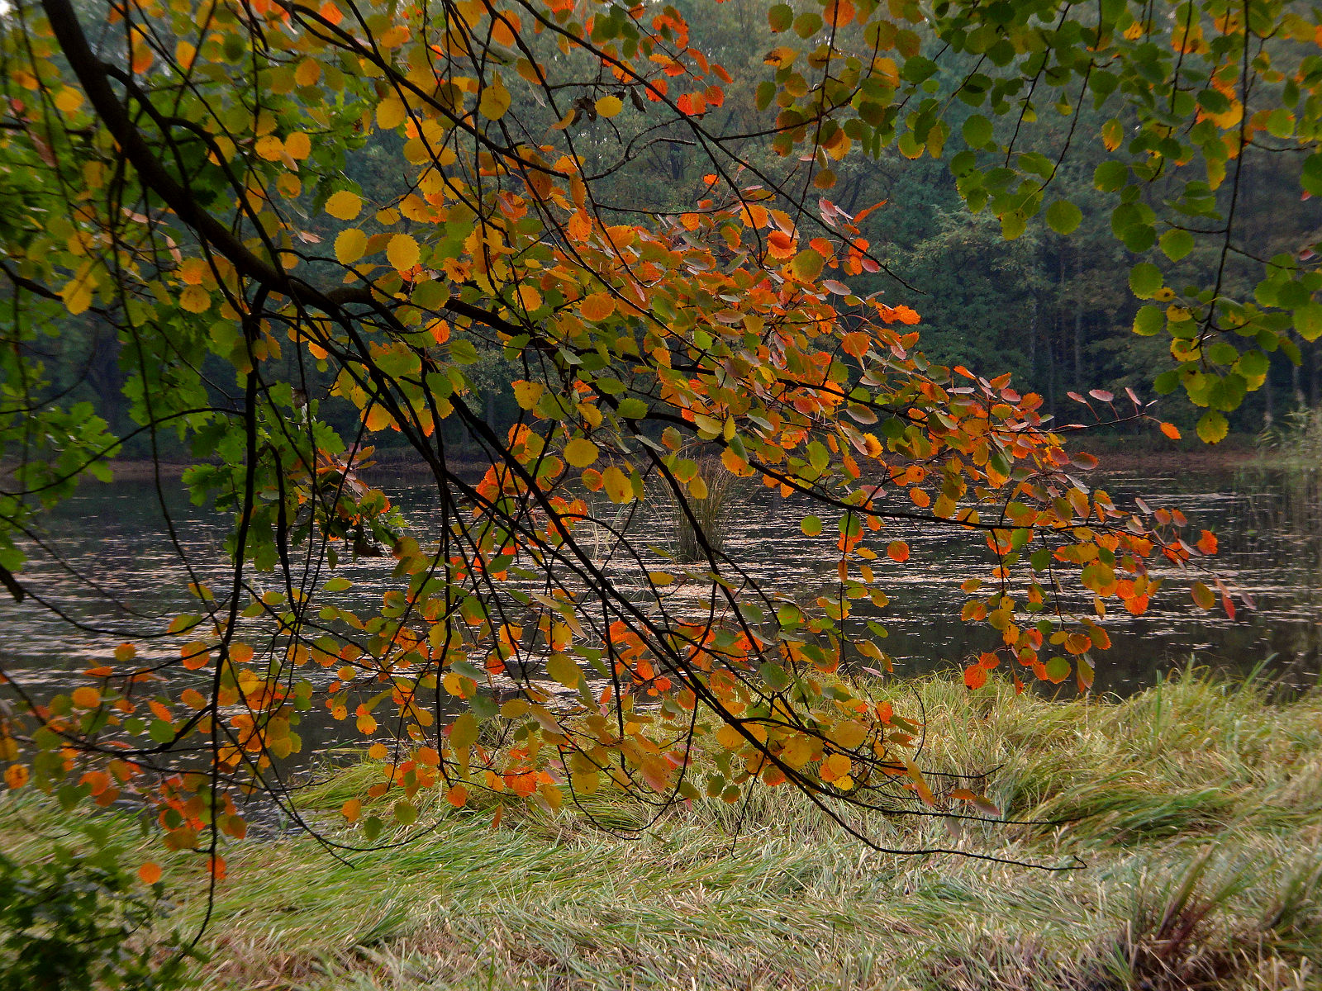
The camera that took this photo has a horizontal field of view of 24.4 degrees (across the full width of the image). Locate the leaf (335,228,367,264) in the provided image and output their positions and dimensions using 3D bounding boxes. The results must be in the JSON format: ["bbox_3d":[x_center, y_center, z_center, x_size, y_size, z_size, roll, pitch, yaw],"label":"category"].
[{"bbox_3d":[-0.446,-0.358,4.400,0.044,0.054,0.010,18,4,-7],"label":"leaf"}]

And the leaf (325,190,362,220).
[{"bbox_3d":[-0.457,-0.418,4.400,0.053,0.043,0.012,2,9,0],"label":"leaf"}]

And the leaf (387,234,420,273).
[{"bbox_3d":[-0.370,-0.349,4.400,0.048,0.054,0.008,0,6,0],"label":"leaf"}]

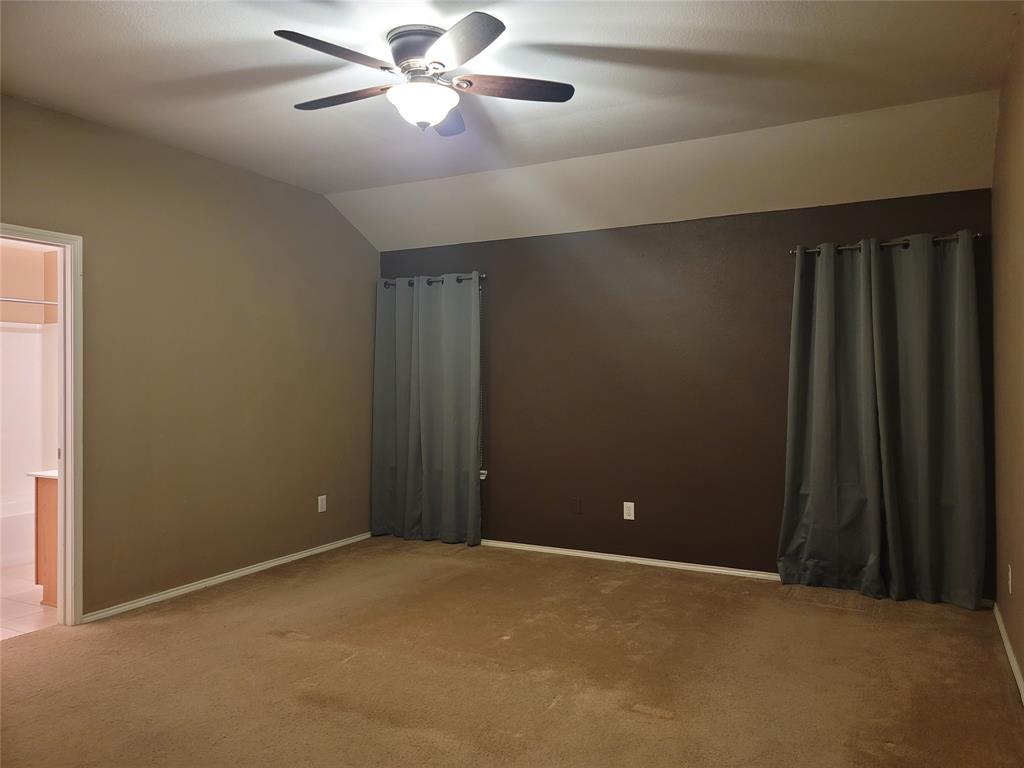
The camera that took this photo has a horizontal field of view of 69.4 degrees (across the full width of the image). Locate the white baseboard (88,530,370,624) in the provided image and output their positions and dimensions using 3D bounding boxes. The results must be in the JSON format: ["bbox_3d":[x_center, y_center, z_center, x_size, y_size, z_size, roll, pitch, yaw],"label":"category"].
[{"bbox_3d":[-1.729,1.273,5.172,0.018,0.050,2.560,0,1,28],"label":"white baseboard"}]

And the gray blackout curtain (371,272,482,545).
[{"bbox_3d":[-0.695,0.204,6.016,1.015,2.155,0.130,0,1,28],"label":"gray blackout curtain"}]

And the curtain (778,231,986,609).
[{"bbox_3d":[2.191,0.209,4.457,1.105,2.155,0.140,0,1,28],"label":"curtain"}]

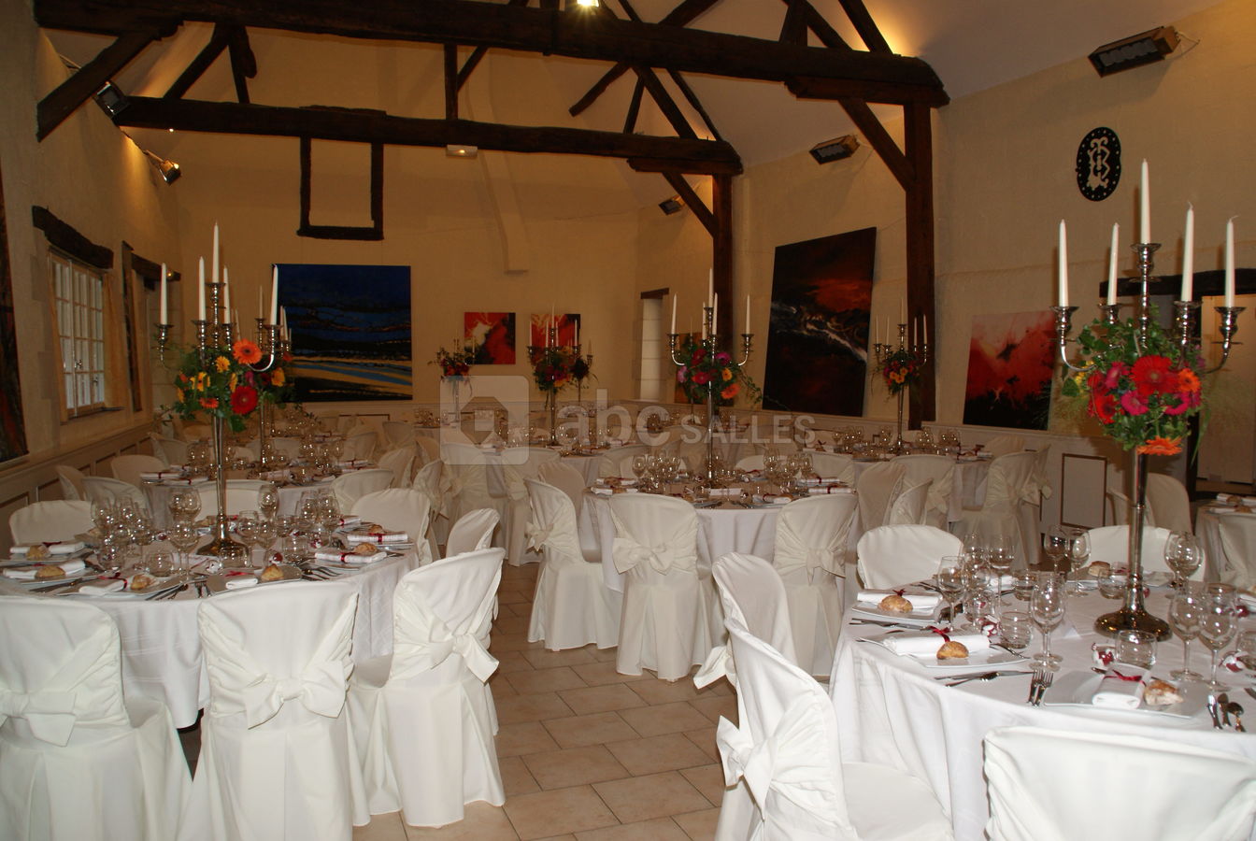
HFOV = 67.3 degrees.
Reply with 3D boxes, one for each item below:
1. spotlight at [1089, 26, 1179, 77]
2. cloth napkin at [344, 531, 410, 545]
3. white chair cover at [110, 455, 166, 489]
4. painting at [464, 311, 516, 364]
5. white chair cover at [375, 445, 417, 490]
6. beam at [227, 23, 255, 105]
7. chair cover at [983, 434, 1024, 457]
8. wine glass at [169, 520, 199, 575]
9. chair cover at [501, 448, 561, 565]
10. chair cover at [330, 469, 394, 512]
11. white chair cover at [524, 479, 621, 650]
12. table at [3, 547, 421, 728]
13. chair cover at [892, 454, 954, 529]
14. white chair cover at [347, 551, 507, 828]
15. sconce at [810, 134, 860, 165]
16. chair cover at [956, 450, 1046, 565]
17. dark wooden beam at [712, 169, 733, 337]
[{"bbox_3d":[3.636,-2.650,6.793,0.150,0.200,0.530,-45,20,-16],"label":"spotlight"},{"bbox_3d":[-1.000,0.476,3.763,0.250,0.040,0.090,0,3,-5],"label":"cloth napkin"},{"bbox_3d":[-3.211,0.673,6.574,0.530,0.878,0.460,1,3,20],"label":"white chair cover"},{"bbox_3d":[-2.108,-1.248,14.454,0.790,0.790,0.040,-1,3,-17],"label":"painting"},{"bbox_3d":[-1.947,0.649,7.085,0.460,0.878,0.530,3,4,38],"label":"white chair cover"},{"bbox_3d":[-4.539,-4.199,11.086,0.260,0.893,0.200,-13,7,-20],"label":"beam"},{"bbox_3d":[3.127,0.597,8.327,0.530,0.878,0.460,-1,3,-24],"label":"chair cover"},{"bbox_3d":[-1.561,0.446,3.320,0.082,0.186,0.082,0,3,0],"label":"wine glass"},{"bbox_3d":[-0.721,0.622,7.318,0.470,0.880,0.540,0,3,8],"label":"chair cover"},{"bbox_3d":[-1.747,0.720,5.805,0.540,0.870,0.450,3,4,41],"label":"chair cover"},{"bbox_3d":[-0.262,0.768,5.422,0.550,0.890,0.470,-1,3,-30],"label":"white chair cover"},{"bbox_3d":[-1.563,0.884,3.622,1.540,0.750,1.540,1,3,0],"label":"table"},{"bbox_3d":[2.175,0.670,7.032,0.460,0.890,0.540,1,3,12],"label":"chair cover"},{"bbox_3d":[-0.772,0.864,3.354,0.550,0.890,0.470,3,4,44],"label":"white chair cover"},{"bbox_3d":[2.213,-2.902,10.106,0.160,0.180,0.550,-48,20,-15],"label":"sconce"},{"bbox_3d":[2.853,0.663,7.285,0.460,0.890,0.540,0,3,-8],"label":"chair cover"},{"bbox_3d":[1.291,-1.694,12.678,0.210,3.210,0.210,-2,3,-14],"label":"dark wooden beam"}]

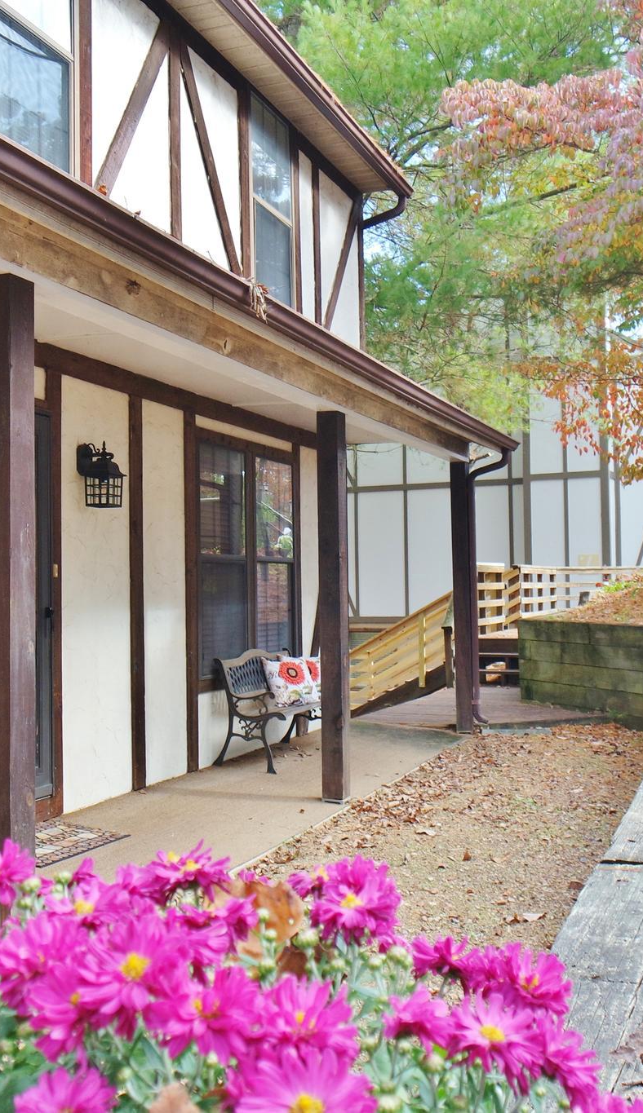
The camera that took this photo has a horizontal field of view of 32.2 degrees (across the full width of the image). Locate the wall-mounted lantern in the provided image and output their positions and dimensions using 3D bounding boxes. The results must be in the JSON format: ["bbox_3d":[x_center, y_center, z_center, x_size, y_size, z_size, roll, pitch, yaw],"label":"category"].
[{"bbox_3d":[-1.234,-0.453,6.230,0.218,0.380,0.177,-1,-2,22],"label":"wall-mounted lantern"}]

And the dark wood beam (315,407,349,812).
[{"bbox_3d":[0.072,0.287,6.415,0.128,2.233,0.128,-1,-2,21],"label":"dark wood beam"}]

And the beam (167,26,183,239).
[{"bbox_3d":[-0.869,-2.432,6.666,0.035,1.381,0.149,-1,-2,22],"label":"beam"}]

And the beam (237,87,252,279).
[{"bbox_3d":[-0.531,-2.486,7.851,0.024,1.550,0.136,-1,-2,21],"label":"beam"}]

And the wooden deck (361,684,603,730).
[{"bbox_3d":[1.914,1.592,11.670,2.065,0.083,4.425,-1,-2,22],"label":"wooden deck"}]

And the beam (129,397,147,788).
[{"bbox_3d":[-1.122,0.220,6.809,0.024,2.405,0.136,-1,-2,21],"label":"beam"}]

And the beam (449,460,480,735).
[{"bbox_3d":[1.246,0.354,9.701,0.132,2.341,0.132,-1,-2,22],"label":"beam"}]

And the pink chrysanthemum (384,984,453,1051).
[{"bbox_3d":[0.063,0.299,0.720,0.047,0.038,0.047,-1,-2,0],"label":"pink chrysanthemum"}]

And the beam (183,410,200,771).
[{"bbox_3d":[-0.863,0.231,7.417,0.035,2.384,0.147,-1,-2,22],"label":"beam"}]

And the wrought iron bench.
[{"bbox_3d":[-0.265,1.062,8.122,0.555,0.781,1.298,-1,-2,22],"label":"wrought iron bench"}]

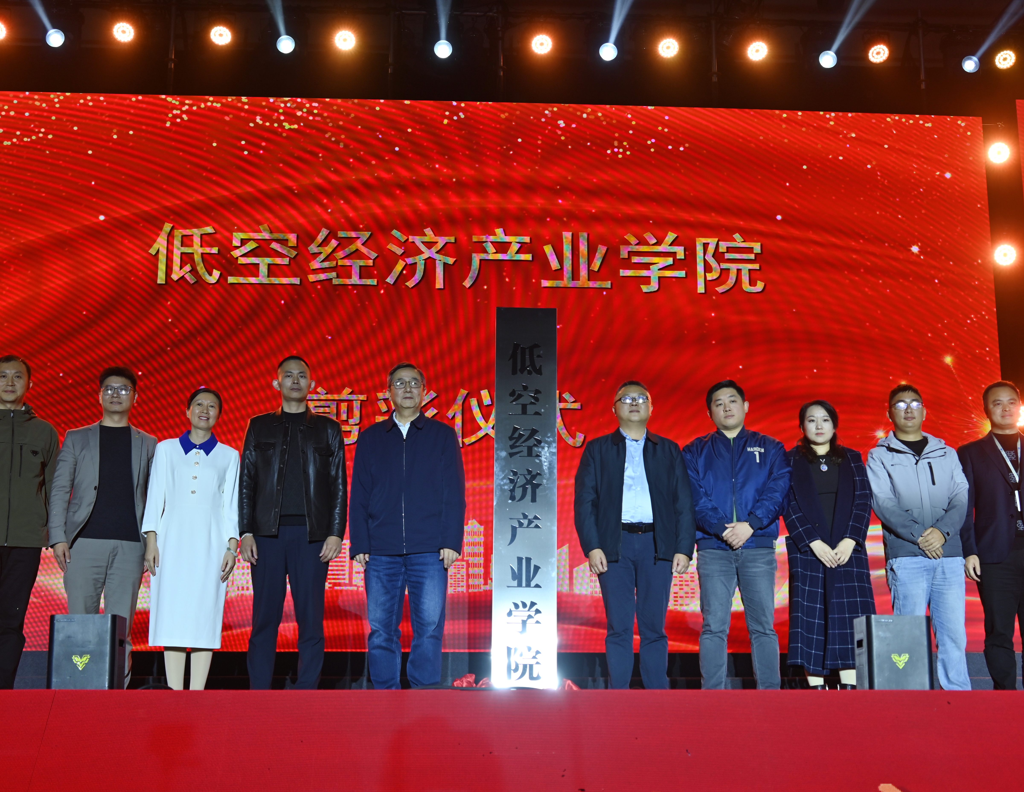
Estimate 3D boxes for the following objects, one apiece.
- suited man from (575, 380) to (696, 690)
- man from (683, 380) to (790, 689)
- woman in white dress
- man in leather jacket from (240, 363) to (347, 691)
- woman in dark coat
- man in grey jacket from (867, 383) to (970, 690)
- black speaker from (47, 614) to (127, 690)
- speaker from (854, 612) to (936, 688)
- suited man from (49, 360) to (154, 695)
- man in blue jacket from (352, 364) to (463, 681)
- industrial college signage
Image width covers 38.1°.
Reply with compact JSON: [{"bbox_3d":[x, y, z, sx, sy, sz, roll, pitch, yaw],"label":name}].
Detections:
[{"bbox_3d":[0.652,0.752,7.868,0.590,1.706,0.340,-1,-13,3],"label":"suited man"},{"bbox_3d":[1.198,0.761,7.969,0.540,1.732,0.360,-1,-13,6],"label":"man"},{"bbox_3d":[-1.646,0.750,7.646,0.490,1.617,0.320,2,-13,-10],"label":"woman in white dress"},{"bbox_3d":[-1.135,0.670,7.714,0.550,1.800,0.330,2,-13,-7],"label":"man in leather jacket"},{"bbox_3d":[1.704,0.818,7.983,0.470,1.625,0.360,-2,-13,8],"label":"woman in dark coat"},{"bbox_3d":[2.190,0.776,8.009,0.530,1.717,0.360,-2,-13,11],"label":"man in grey jacket"},{"bbox_3d":[-1.956,1.205,6.832,0.300,0.372,0.260,0,-13,-2],"label":"black speaker"},{"bbox_3d":[1.825,1.247,7.060,0.300,0.382,0.260,1,-13,-3],"label":"speaker"},{"bbox_3d":[-2.115,0.700,7.716,0.540,1.745,0.330,3,-13,-12],"label":"suited man"},{"bbox_3d":[-0.546,0.693,7.766,0.580,1.778,0.340,1,-13,-4],"label":"man in blue jacket"},{"bbox_3d":[0.069,0.525,7.569,0.320,2.019,0.060,1,-16,-3],"label":"industrial college signage"}]

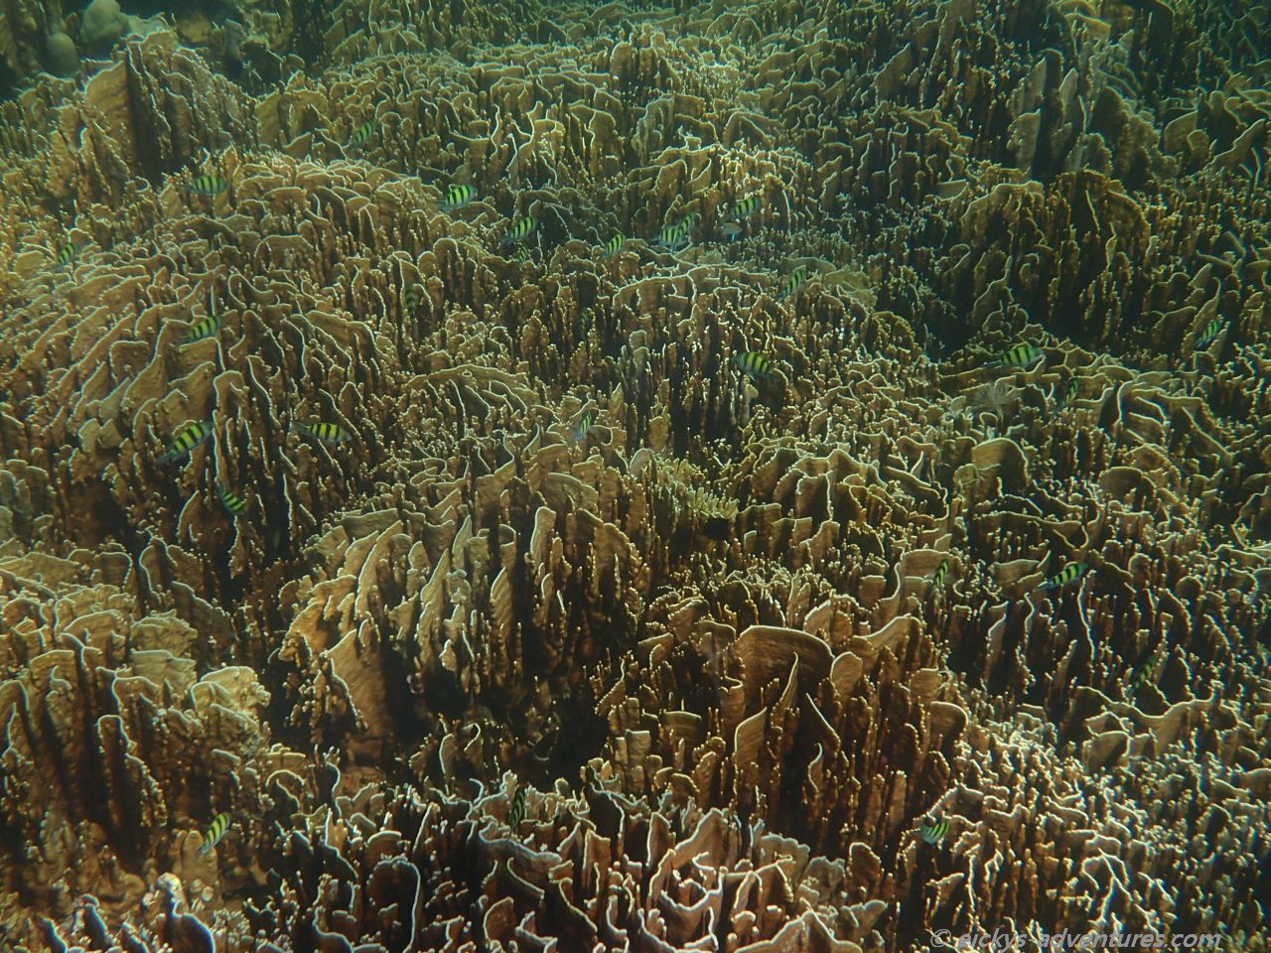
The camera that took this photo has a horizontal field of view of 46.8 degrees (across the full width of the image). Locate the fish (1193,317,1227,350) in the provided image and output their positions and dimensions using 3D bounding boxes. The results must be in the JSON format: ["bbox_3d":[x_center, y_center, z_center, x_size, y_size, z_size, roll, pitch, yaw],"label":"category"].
[{"bbox_3d":[1.249,-0.313,3.200,0.021,0.052,0.125,27,54,32],"label":"fish"}]

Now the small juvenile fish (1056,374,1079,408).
[{"bbox_3d":[0.852,-0.168,2.900,0.018,0.045,0.108,18,46,23],"label":"small juvenile fish"}]

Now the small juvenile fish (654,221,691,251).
[{"bbox_3d":[0.084,-0.555,3.400,0.098,0.041,0.017,5,35,6],"label":"small juvenile fish"}]

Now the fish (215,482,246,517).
[{"bbox_3d":[-0.771,0.044,2.800,0.016,0.039,0.093,-31,76,-36],"label":"fish"}]

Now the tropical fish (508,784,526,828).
[{"bbox_3d":[-0.208,0.585,2.600,0.017,0.042,0.100,5,39,7],"label":"tropical fish"}]

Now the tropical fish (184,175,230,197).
[{"bbox_3d":[-1.023,-0.692,3.500,0.108,0.045,0.018,-4,35,-7],"label":"tropical fish"}]

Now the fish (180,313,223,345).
[{"bbox_3d":[-0.919,-0.311,3.100,0.102,0.043,0.017,-30,44,-21],"label":"fish"}]

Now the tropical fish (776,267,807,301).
[{"bbox_3d":[0.357,-0.441,3.350,0.021,0.052,0.125,23,52,28],"label":"tropical fish"}]

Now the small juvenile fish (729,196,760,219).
[{"bbox_3d":[0.278,-0.688,3.750,0.125,0.052,0.021,-32,46,-24],"label":"small juvenile fish"}]

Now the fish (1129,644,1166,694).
[{"bbox_3d":[0.904,0.342,2.600,0.018,0.044,0.105,25,50,31],"label":"fish"}]

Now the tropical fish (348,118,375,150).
[{"bbox_3d":[-0.764,-0.958,4.100,0.022,0.055,0.130,15,54,20],"label":"tropical fish"}]

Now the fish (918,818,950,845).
[{"bbox_3d":[0.501,0.591,2.450,0.105,0.044,0.018,-11,37,-23],"label":"fish"}]

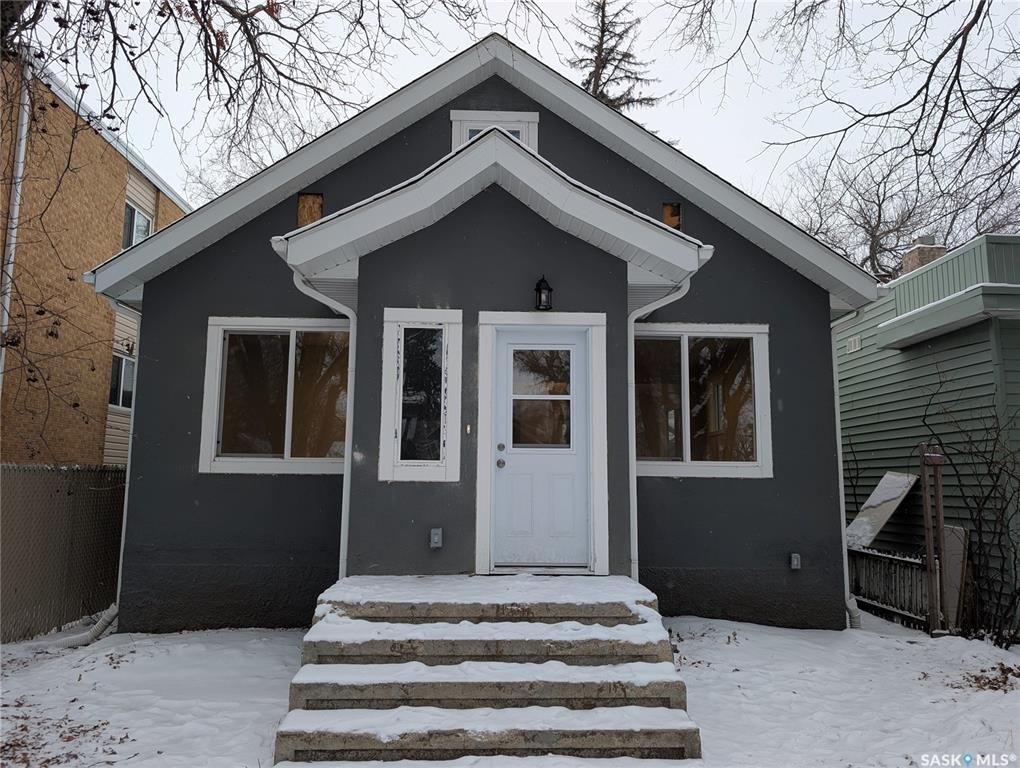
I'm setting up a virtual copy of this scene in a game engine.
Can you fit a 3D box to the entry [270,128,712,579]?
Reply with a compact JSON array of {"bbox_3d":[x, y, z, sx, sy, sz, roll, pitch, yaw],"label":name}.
[{"bbox_3d":[-0.161,-0.181,6.561,3.620,3.741,1.874,1,-7,-1],"label":"entry"}]

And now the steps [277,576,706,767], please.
[{"bbox_3d":[-0.141,1.839,4.862,2.355,0.726,1.876,1,-7,-1],"label":"steps"}]

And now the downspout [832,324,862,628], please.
[{"bbox_3d":[3.558,0.938,7.520,0.135,3.196,0.120,1,-7,-1],"label":"downspout"}]

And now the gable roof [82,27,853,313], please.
[{"bbox_3d":[-0.280,-1.887,10.908,8.090,2.890,7.020,1,-7,-2],"label":"gable roof"}]

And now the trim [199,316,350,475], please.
[{"bbox_3d":[-2.325,0.114,7.409,1.725,1.632,0.100,1,-7,-1],"label":"trim"}]

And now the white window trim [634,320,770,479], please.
[{"bbox_3d":[1.919,0.167,7.516,1.725,1.641,0.100,1,-7,-1],"label":"white window trim"}]

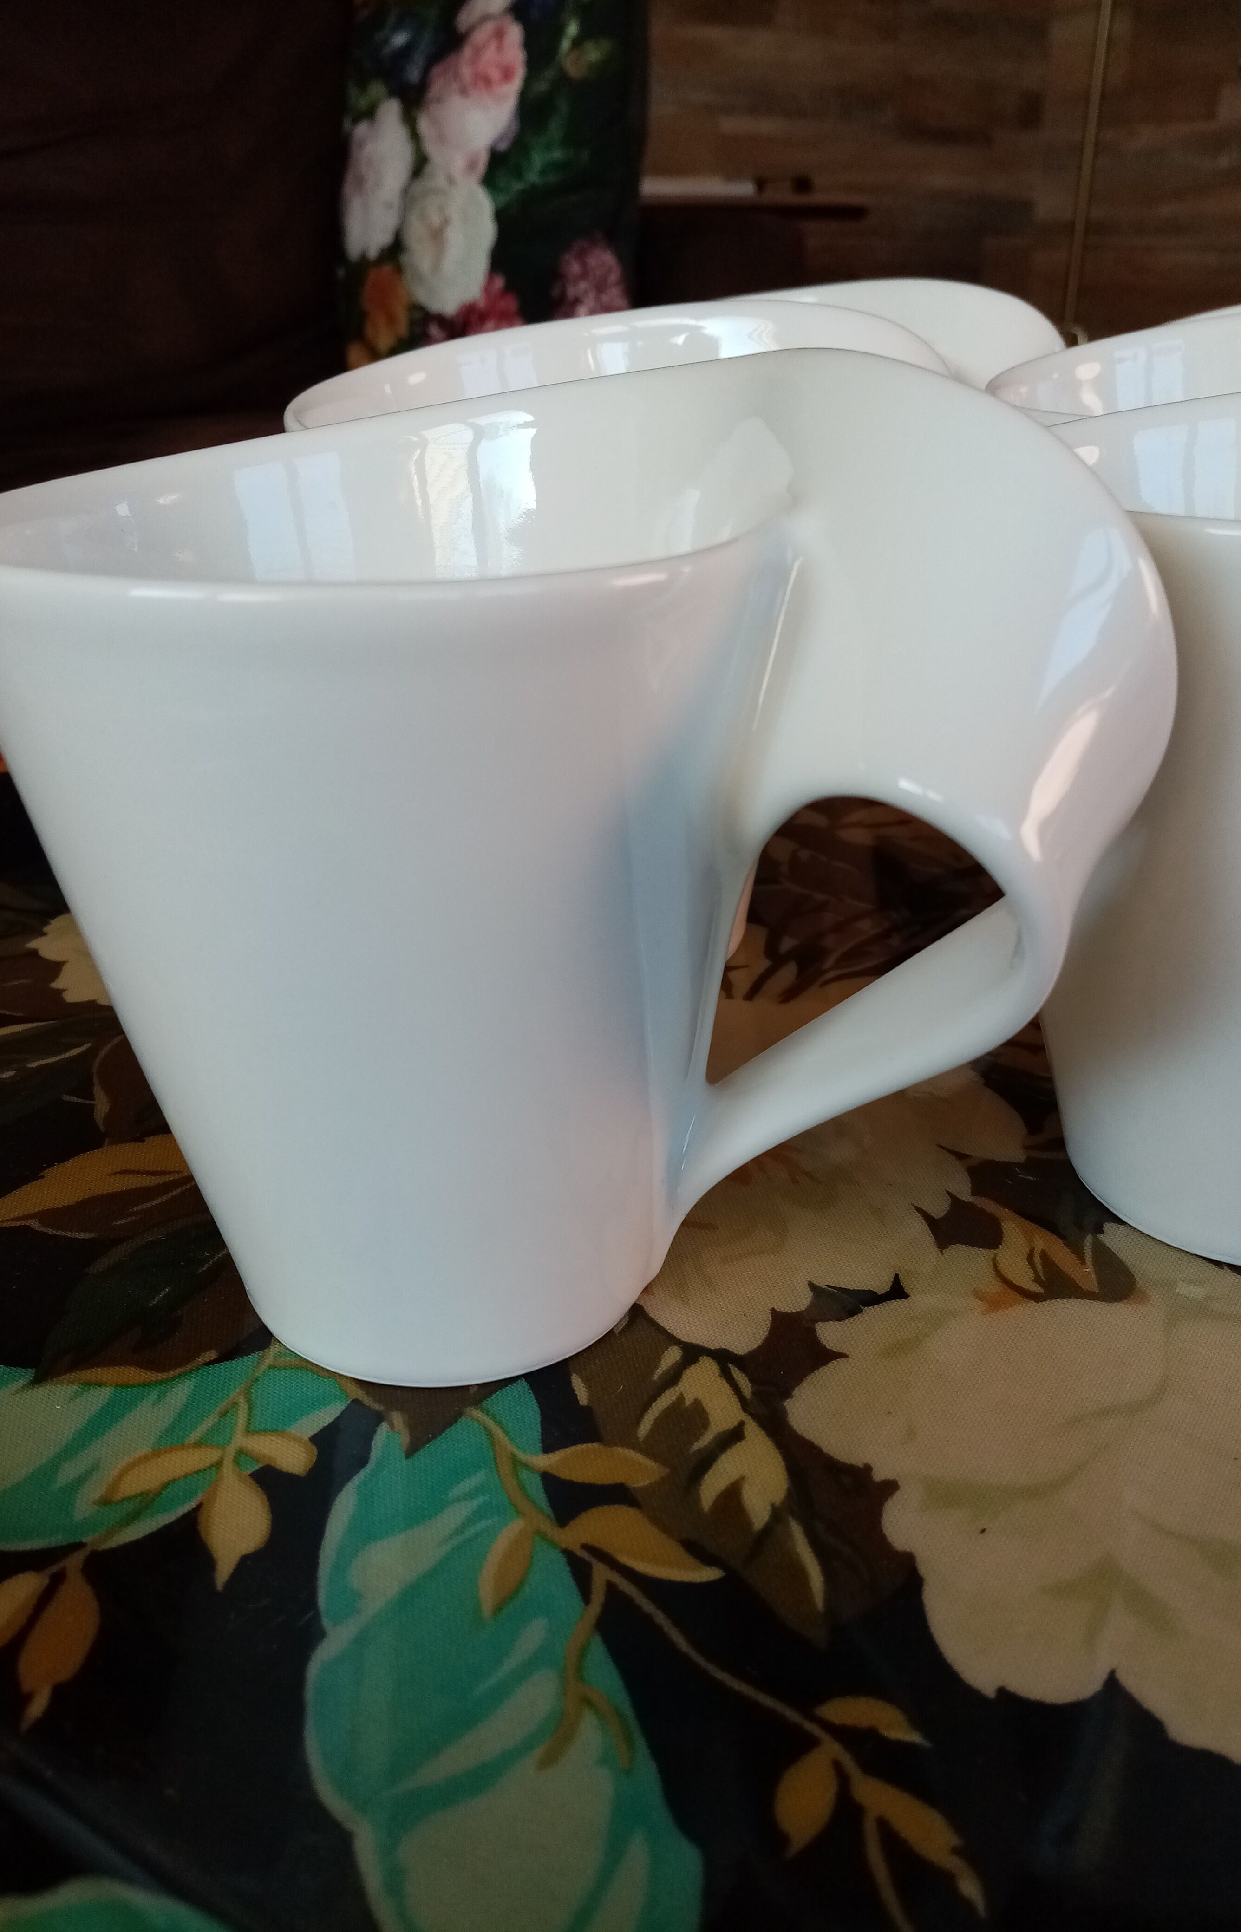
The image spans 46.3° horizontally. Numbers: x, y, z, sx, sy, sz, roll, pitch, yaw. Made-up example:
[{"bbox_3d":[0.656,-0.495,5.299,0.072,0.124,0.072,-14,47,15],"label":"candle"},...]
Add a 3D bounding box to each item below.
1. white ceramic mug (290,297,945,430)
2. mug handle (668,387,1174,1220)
[{"bbox_3d":[0.006,-0.066,0.276,0.132,0.112,0.097,1,27,1],"label":"white ceramic mug"},{"bbox_3d":[0.033,-0.011,0.162,0.056,0.098,0.034,5,28,8],"label":"mug handle"}]

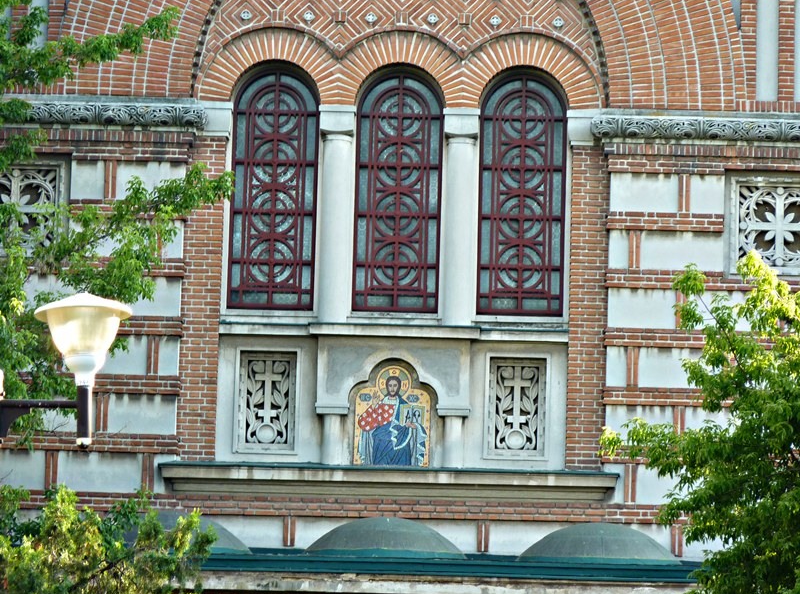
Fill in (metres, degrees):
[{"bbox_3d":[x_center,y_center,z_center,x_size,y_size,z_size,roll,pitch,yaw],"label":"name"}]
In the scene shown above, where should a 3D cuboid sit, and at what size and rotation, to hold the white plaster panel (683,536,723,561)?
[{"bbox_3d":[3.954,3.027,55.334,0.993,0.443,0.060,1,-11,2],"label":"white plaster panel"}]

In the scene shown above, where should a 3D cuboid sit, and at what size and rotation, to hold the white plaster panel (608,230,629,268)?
[{"bbox_3d":[2.423,-0.519,50.190,0.216,0.423,0.050,1,-10,2],"label":"white plaster panel"}]

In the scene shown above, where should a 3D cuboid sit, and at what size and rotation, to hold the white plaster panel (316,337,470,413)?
[{"bbox_3d":[-0.069,0.888,50.085,1.677,0.849,0.250,1,-10,2],"label":"white plaster panel"}]

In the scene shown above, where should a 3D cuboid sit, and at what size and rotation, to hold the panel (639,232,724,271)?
[{"bbox_3d":[3.486,-0.551,56.036,1.034,0.492,0.060,1,-11,2],"label":"panel"}]

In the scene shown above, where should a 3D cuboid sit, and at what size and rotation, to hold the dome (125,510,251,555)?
[{"bbox_3d":[-2.739,2.835,54.311,1.958,0.580,1.920,1,-11,2],"label":"dome"}]

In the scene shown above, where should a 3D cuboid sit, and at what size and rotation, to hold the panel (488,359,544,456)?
[{"bbox_3d":[1.439,1.373,55.827,0.671,1.204,0.100,1,-11,2],"label":"panel"}]

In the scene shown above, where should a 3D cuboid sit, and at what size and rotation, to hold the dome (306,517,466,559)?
[{"bbox_3d":[-0.159,2.872,53.424,1.920,0.550,1.800,1,-9,1],"label":"dome"}]

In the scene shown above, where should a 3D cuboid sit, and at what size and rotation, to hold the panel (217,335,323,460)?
[{"bbox_3d":[-1.609,1.245,55.014,1.227,1.575,0.130,1,-9,1],"label":"panel"}]

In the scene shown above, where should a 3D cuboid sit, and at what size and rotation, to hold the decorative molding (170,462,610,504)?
[{"bbox_3d":[-0.141,2.281,55.392,5.575,0.340,0.380,1,-11,2],"label":"decorative molding"}]

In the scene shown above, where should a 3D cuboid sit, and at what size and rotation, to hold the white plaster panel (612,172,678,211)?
[{"bbox_3d":[3.034,-1.282,56.190,0.846,0.479,0.060,1,-11,2],"label":"white plaster panel"}]

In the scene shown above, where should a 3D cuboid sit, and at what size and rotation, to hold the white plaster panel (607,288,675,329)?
[{"bbox_3d":[2.980,0.154,55.915,0.826,0.496,0.060,1,-11,2],"label":"white plaster panel"}]

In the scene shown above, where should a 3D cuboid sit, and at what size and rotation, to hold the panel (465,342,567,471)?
[{"bbox_3d":[1.407,1.328,54.938,1.213,1.597,0.130,1,-9,1],"label":"panel"}]

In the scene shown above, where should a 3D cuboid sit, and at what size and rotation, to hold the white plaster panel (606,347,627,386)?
[{"bbox_3d":[2.393,0.779,49.955,0.242,0.452,0.050,1,-10,2],"label":"white plaster panel"}]

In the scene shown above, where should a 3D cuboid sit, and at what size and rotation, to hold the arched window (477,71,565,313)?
[{"bbox_3d":[1.494,-1.255,55.476,1.041,2.990,0.120,1,-9,1],"label":"arched window"}]

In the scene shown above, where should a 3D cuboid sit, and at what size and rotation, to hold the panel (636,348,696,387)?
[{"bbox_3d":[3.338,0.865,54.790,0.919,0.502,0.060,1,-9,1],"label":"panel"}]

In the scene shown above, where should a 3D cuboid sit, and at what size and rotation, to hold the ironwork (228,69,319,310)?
[{"bbox_3d":[-1.545,-1.318,55.550,1.042,2.994,0.150,1,-9,1],"label":"ironwork"}]

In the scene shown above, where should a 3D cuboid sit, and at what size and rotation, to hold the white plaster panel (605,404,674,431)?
[{"bbox_3d":[2.886,1.539,54.690,0.833,0.514,0.060,1,-9,1],"label":"white plaster panel"}]

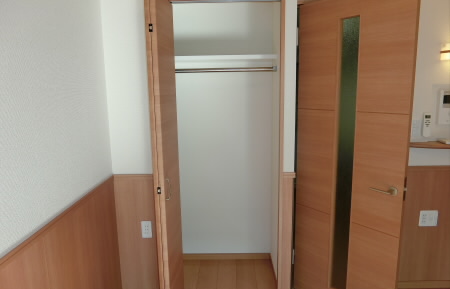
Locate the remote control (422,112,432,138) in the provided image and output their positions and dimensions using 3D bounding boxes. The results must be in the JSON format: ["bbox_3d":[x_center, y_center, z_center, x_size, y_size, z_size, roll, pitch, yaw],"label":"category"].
[{"bbox_3d":[1.318,-0.123,2.118,0.050,0.158,0.022,-1,9,0],"label":"remote control"}]

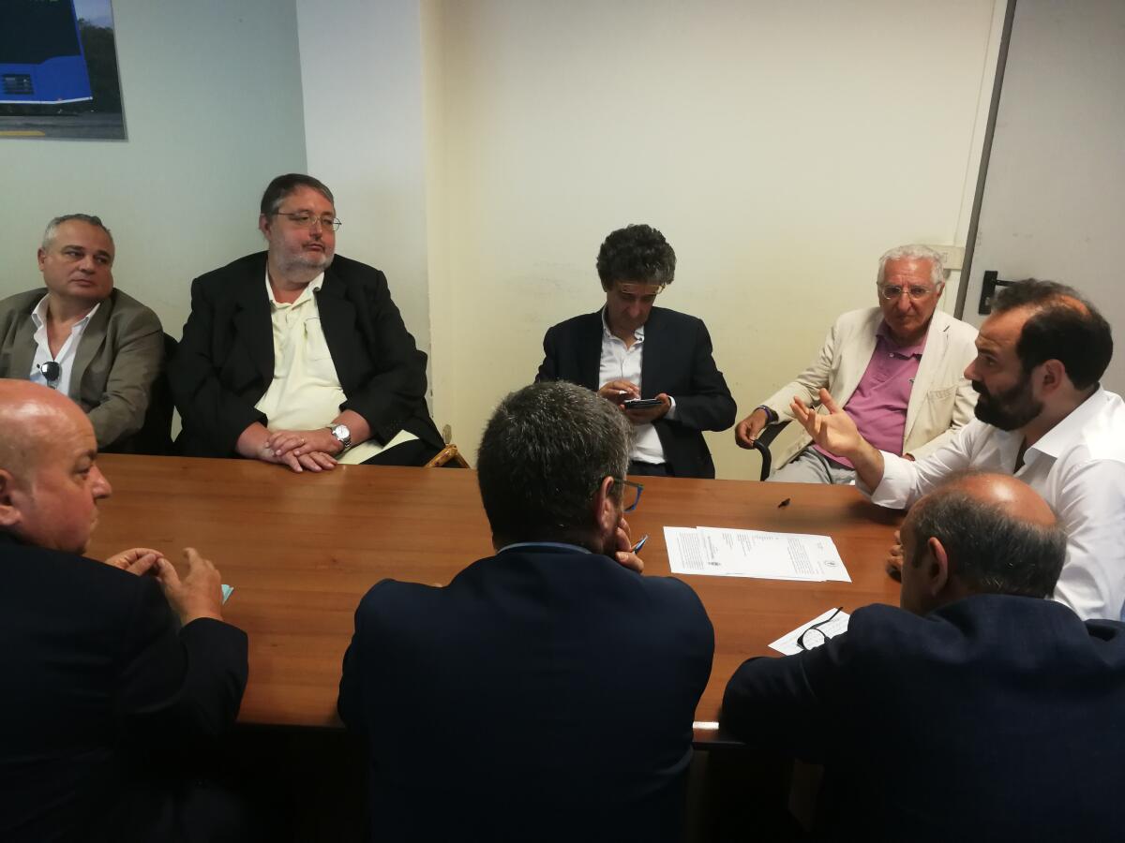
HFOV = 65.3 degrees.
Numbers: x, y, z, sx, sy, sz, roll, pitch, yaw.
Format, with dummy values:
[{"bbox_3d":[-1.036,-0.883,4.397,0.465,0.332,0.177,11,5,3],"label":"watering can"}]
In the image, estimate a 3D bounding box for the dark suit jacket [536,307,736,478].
[{"bbox_3d":[0.211,-0.022,2.553,0.580,0.620,0.420,3,19,4],"label":"dark suit jacket"}]

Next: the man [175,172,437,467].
[{"bbox_3d":[-0.740,0.050,2.472,0.760,1.420,0.800,0,19,-6],"label":"man"}]

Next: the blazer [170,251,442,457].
[{"bbox_3d":[-0.752,-0.128,2.529,0.740,0.720,0.500,0,19,-6],"label":"blazer"}]

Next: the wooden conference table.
[{"bbox_3d":[-0.350,0.629,1.853,2.470,0.745,0.997,2,19,1],"label":"wooden conference table"}]

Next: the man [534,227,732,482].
[{"bbox_3d":[0.199,0.122,2.486,0.600,1.330,0.780,3,19,4],"label":"man"}]

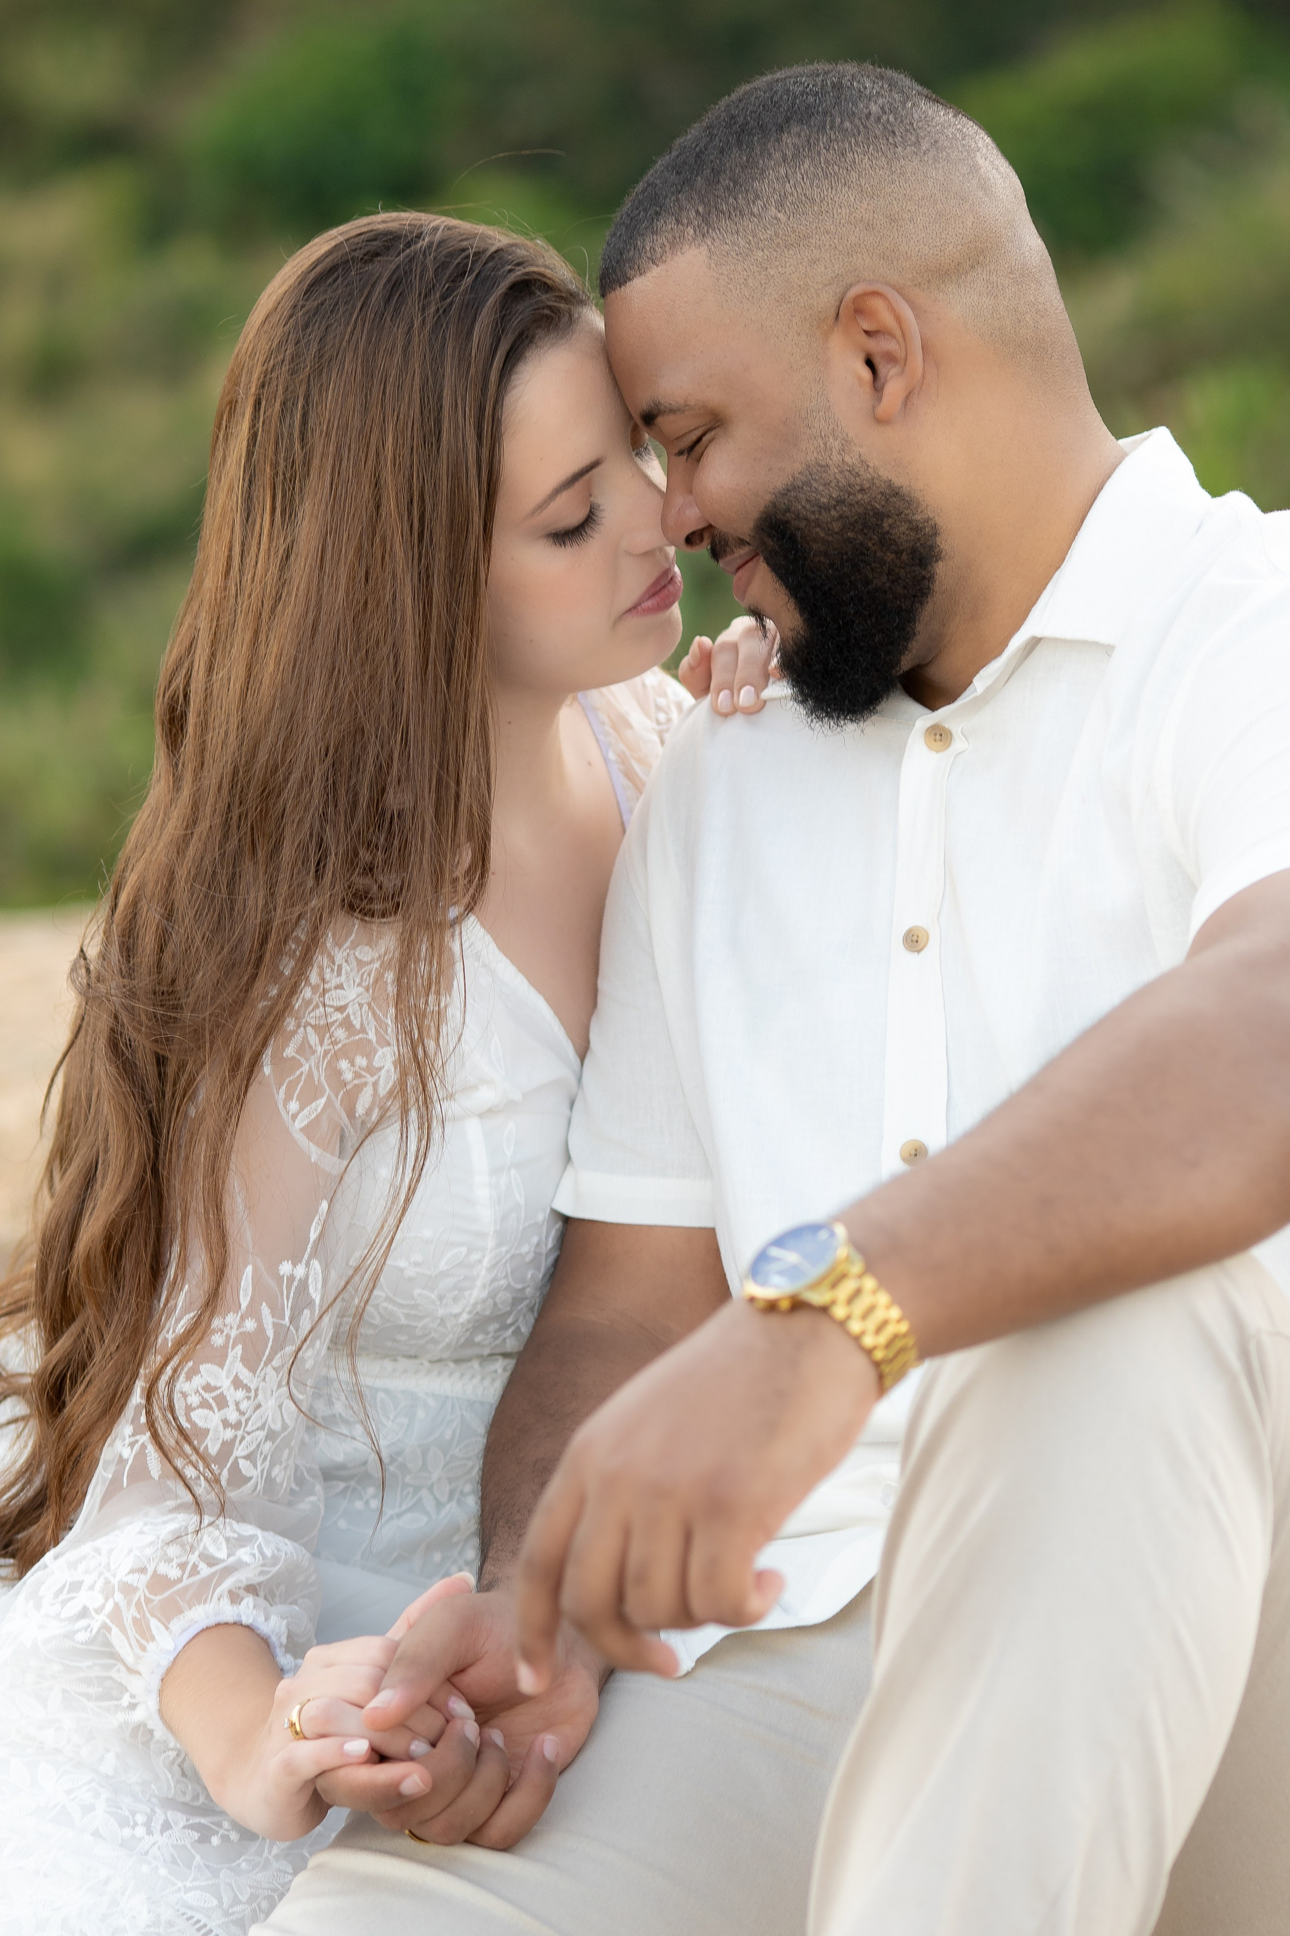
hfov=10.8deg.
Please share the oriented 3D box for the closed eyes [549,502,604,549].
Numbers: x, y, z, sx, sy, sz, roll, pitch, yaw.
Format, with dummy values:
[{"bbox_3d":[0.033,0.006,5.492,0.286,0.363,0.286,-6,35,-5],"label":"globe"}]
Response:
[{"bbox_3d":[-0.028,-0.176,2.701,0.011,0.012,0.030,8,31,40],"label":"closed eyes"}]

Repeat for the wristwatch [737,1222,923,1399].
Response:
[{"bbox_3d":[0.069,0.127,2.464,0.045,0.060,0.067,-41,29,-15],"label":"wristwatch"}]

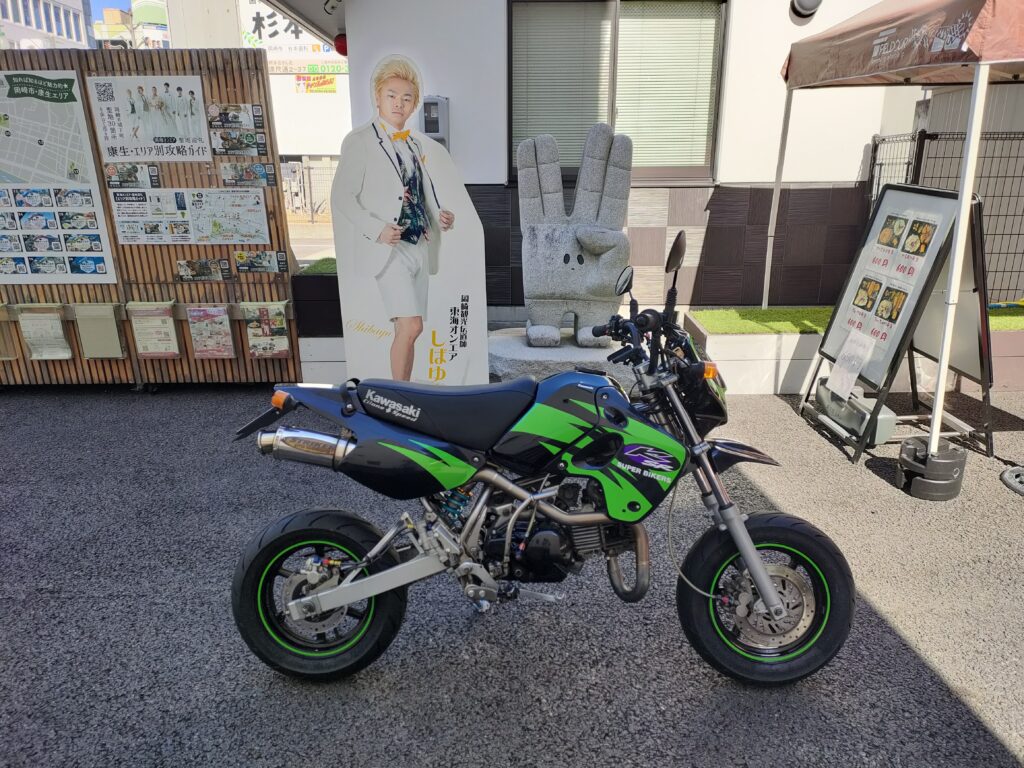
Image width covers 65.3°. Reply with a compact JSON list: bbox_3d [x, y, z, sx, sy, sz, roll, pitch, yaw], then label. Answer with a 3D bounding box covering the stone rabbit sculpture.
[{"bbox_3d":[0.361,-0.886,4.755,0.654,1.264,0.420,1,17,5],"label":"stone rabbit sculpture"}]

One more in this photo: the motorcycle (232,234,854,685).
[{"bbox_3d":[0.085,0.225,2.165,1.680,1.170,0.720,0,5,1],"label":"motorcycle"}]

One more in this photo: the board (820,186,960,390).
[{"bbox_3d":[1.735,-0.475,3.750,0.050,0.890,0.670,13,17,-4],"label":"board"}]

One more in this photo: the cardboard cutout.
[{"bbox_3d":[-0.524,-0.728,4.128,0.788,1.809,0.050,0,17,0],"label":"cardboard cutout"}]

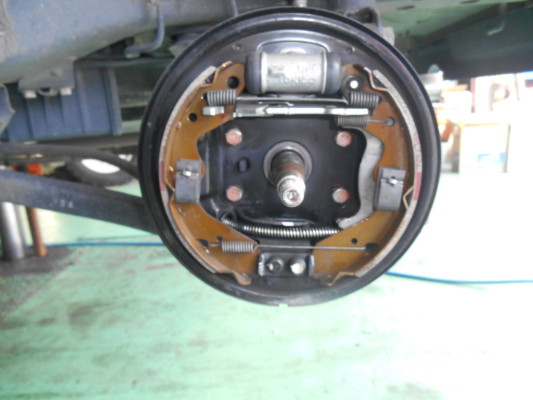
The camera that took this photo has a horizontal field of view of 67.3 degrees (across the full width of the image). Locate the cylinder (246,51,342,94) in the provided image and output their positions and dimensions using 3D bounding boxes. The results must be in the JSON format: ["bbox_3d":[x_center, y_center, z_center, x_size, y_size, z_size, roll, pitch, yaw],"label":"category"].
[{"bbox_3d":[0.019,-0.089,0.280,0.064,0.028,0.030,1,14,0],"label":"cylinder"}]

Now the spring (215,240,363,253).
[{"bbox_3d":[0.018,0.036,0.307,0.114,0.008,0.008,1,14,0],"label":"spring"}]

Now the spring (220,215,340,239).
[{"bbox_3d":[0.011,0.022,0.320,0.096,0.017,0.009,1,14,0],"label":"spring"}]

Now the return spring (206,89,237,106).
[{"bbox_3d":[-0.031,-0.071,0.278,0.021,0.011,0.011,1,14,0],"label":"return spring"}]

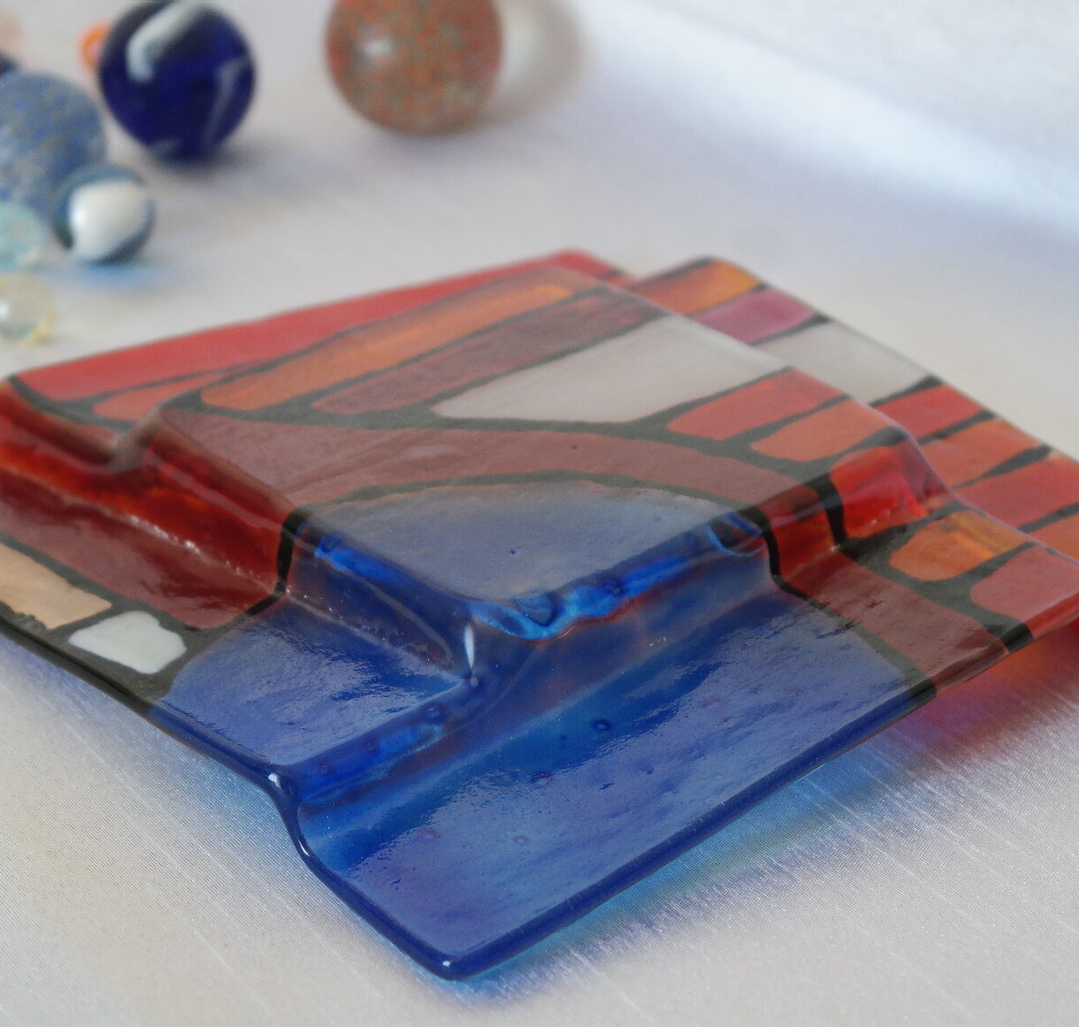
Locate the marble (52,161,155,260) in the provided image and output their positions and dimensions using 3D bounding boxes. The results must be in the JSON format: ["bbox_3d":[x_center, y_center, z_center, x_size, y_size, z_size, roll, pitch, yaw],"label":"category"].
[{"bbox_3d":[-0.104,-0.071,0.783,0.024,0.024,0.024,0,28,0],"label":"marble"}]

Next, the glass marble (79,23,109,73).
[{"bbox_3d":[-0.118,-0.127,0.897,0.014,0.014,0.014,0,28,0],"label":"glass marble"}]

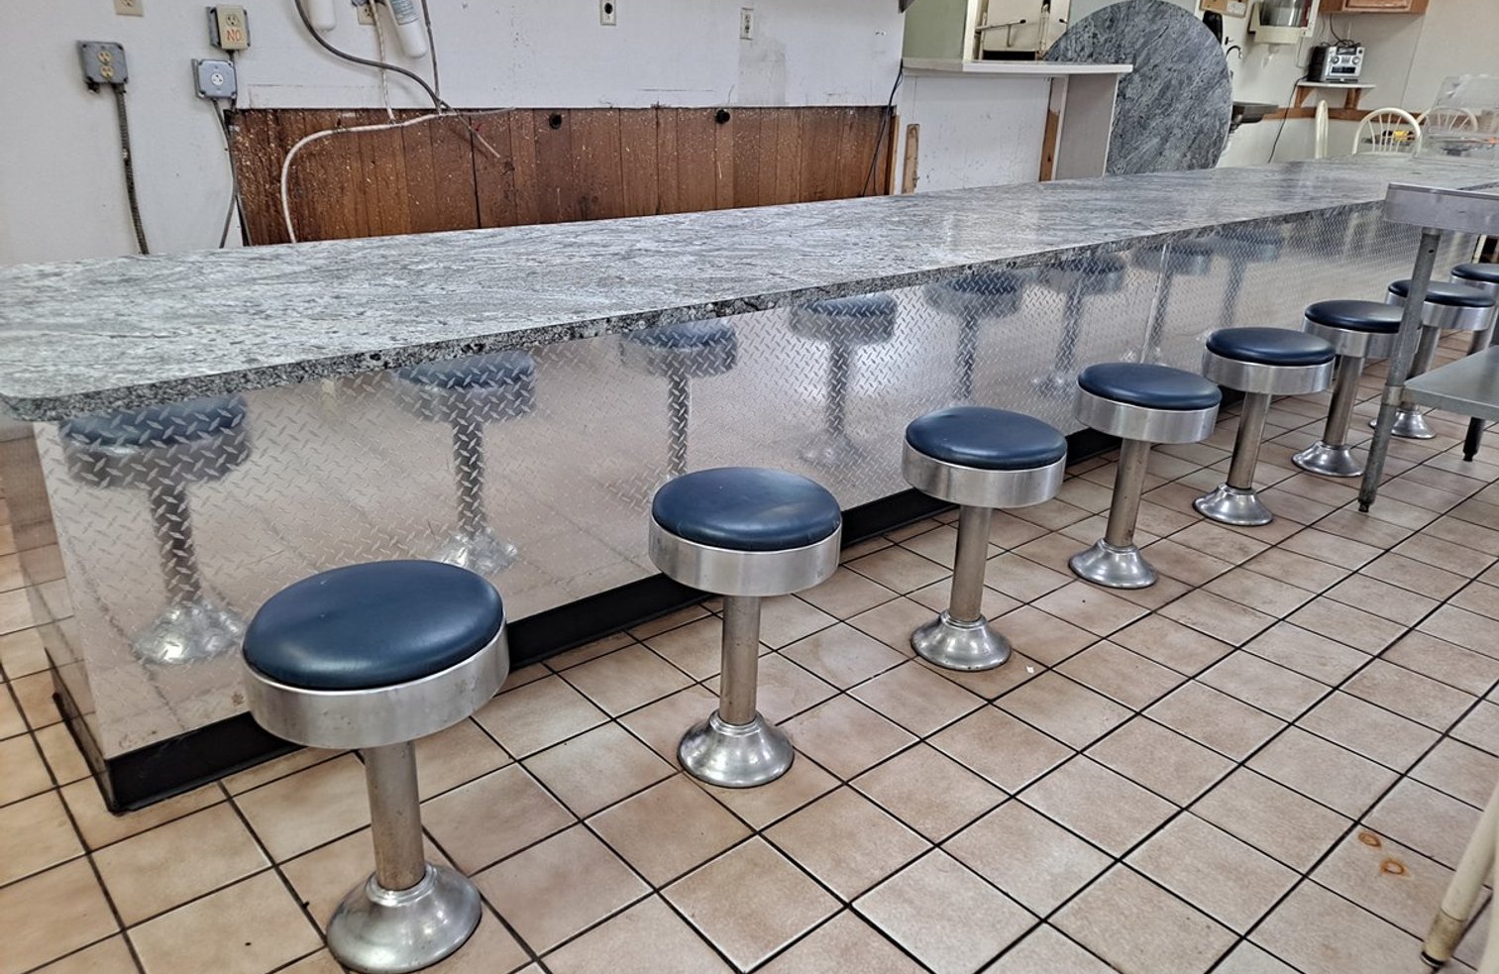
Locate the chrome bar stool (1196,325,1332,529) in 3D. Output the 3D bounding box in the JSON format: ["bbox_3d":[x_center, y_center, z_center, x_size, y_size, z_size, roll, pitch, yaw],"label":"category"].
[{"bbox_3d":[1.403,-0.161,3.021,0.320,0.503,0.320,-16,28,-38],"label":"chrome bar stool"}]

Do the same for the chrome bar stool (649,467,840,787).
[{"bbox_3d":[-0.014,0.247,1.868,0.320,0.503,0.320,2,22,-1],"label":"chrome bar stool"}]

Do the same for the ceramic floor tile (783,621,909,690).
[{"bbox_3d":[0.202,0.360,2.300,0.197,0.010,0.197,-16,28,-38],"label":"ceramic floor tile"}]

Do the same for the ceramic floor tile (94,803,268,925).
[{"bbox_3d":[-0.870,0.576,1.662,0.197,0.010,0.197,-16,28,-38],"label":"ceramic floor tile"}]

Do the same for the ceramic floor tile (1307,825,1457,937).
[{"bbox_3d":[1.026,0.630,1.708,0.197,0.010,0.197,-16,28,-38],"label":"ceramic floor tile"}]

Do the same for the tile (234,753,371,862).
[{"bbox_3d":[-0.714,0.528,1.787,0.199,0.009,0.199,-16,28,-38],"label":"tile"}]

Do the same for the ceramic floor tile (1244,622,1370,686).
[{"bbox_3d":[1.222,0.367,2.372,0.199,0.009,0.199,-16,28,-38],"label":"ceramic floor tile"}]

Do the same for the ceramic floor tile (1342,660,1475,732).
[{"bbox_3d":[1.379,0.438,2.265,0.200,0.010,0.200,-16,29,-39],"label":"ceramic floor tile"}]

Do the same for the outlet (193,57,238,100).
[{"bbox_3d":[-1.575,-1.201,3.194,0.102,0.102,0.048,-16,28,-38],"label":"outlet"}]

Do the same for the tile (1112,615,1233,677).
[{"bbox_3d":[0.957,0.359,2.449,0.201,0.010,0.201,-16,29,-38],"label":"tile"}]

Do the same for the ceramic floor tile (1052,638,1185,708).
[{"bbox_3d":[0.798,0.406,2.319,0.201,0.010,0.201,-16,29,-38],"label":"ceramic floor tile"}]

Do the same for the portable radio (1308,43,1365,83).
[{"bbox_3d":[4.850,-3.491,8.950,0.300,0.270,0.260,3,22,0],"label":"portable radio"}]

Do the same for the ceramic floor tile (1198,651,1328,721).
[{"bbox_3d":[1.080,0.419,2.278,0.200,0.010,0.200,-16,29,-39],"label":"ceramic floor tile"}]

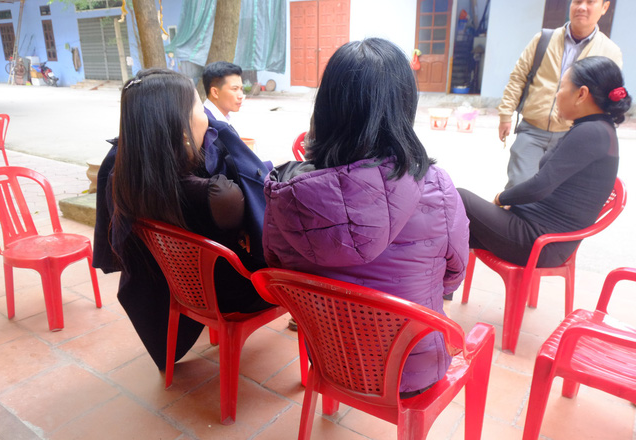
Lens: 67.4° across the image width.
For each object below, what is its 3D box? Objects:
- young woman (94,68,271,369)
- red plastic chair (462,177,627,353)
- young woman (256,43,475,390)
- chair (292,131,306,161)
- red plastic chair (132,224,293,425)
[{"bbox_3d":[-0.311,0.047,1.671,0.551,1.092,0.753,13,21,38],"label":"young woman"},{"bbox_3d":[0.964,0.142,2.086,0.461,0.689,0.530,-1,16,-4],"label":"red plastic chair"},{"bbox_3d":[0.218,0.125,1.319,0.530,1.145,0.721,7,18,23],"label":"young woman"},{"bbox_3d":[0.078,-0.315,3.657,0.530,0.678,0.456,-12,20,-36],"label":"chair"},{"bbox_3d":[-0.343,0.280,1.629,0.530,0.668,0.424,12,20,35],"label":"red plastic chair"}]

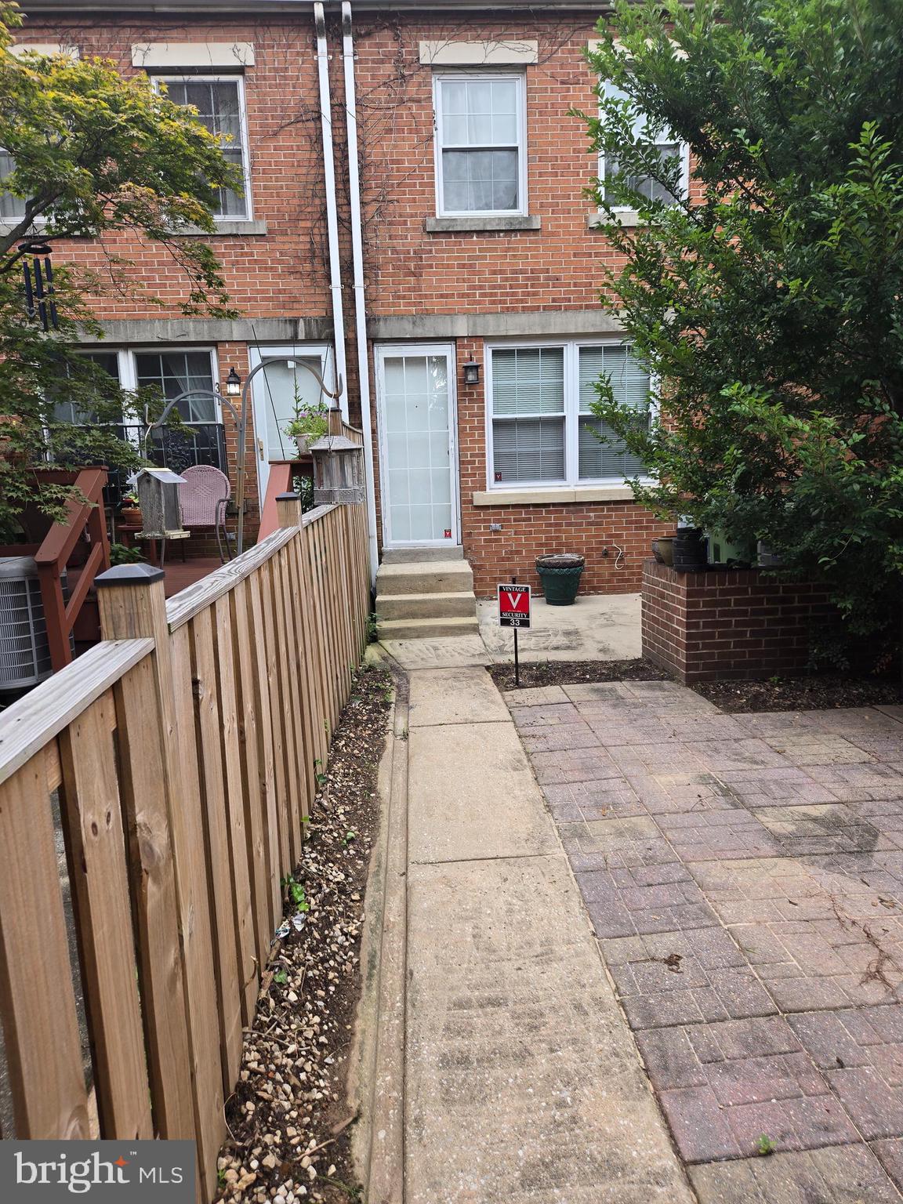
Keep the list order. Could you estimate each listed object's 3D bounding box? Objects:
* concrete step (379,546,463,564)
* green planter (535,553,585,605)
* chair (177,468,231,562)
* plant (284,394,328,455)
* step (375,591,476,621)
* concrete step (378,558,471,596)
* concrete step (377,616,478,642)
[{"bbox_3d":[-0.294,-0.498,8.317,0.837,0.156,0.190,-3,11,-3],"label":"concrete step"},{"bbox_3d":[1.102,-0.227,8.119,0.499,0.462,0.499,-3,11,-3],"label":"green planter"},{"bbox_3d":[-2.386,-0.806,7.543,0.580,0.920,0.580,-3,11,-6],"label":"chair"},{"bbox_3d":[-1.102,-1.359,6.146,0.360,0.480,0.330,-3,11,-3],"label":"plant"},{"bbox_3d":[-0.233,0.043,7.417,0.908,0.190,0.264,-3,11,-3],"label":"step"},{"bbox_3d":[-0.269,-0.240,7.888,0.904,0.190,0.770,-3,11,-3],"label":"concrete step"},{"bbox_3d":[-0.212,0.236,7.183,0.899,0.102,0.269,-3,11,-3],"label":"concrete step"}]

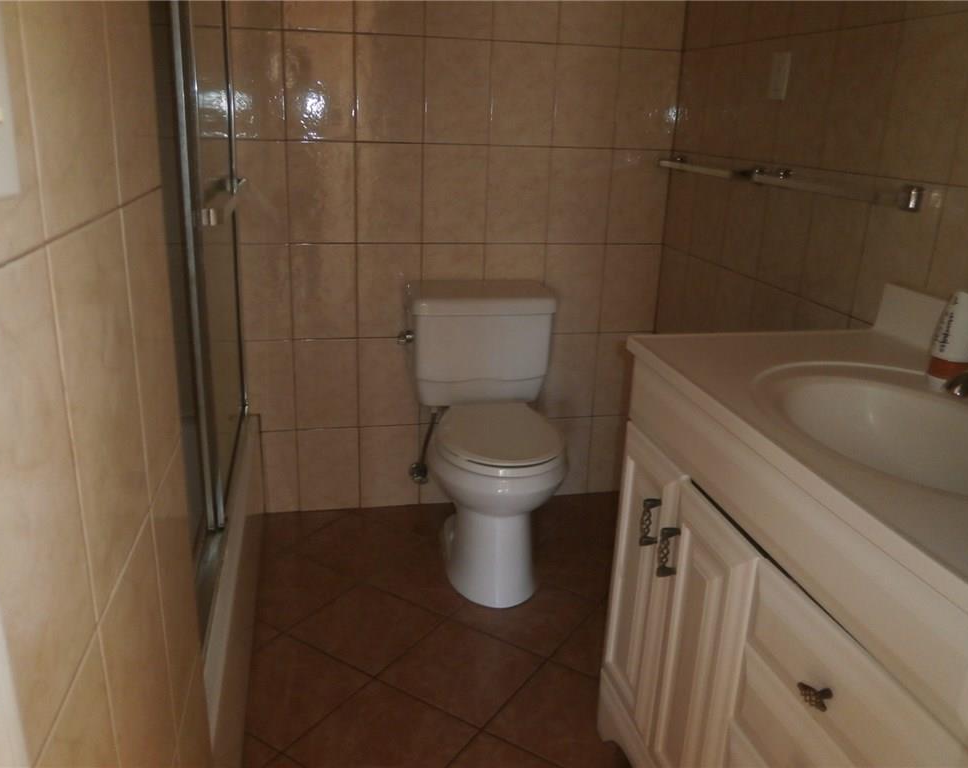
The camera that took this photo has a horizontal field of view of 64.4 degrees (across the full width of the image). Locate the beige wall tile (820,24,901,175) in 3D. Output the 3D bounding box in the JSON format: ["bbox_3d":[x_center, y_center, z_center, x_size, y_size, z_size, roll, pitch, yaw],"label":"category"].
[{"bbox_3d":[0.798,-0.603,1.629,0.010,0.300,0.200,-2,19,-12],"label":"beige wall tile"}]

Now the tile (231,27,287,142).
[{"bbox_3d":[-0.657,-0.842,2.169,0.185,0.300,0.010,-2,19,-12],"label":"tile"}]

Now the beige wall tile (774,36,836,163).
[{"bbox_3d":[0.759,-0.668,1.810,0.010,0.300,0.200,-2,19,-12],"label":"beige wall tile"}]

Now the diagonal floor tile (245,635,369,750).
[{"bbox_3d":[-0.466,0.712,1.796,0.301,0.010,0.301,14,22,30],"label":"diagonal floor tile"}]

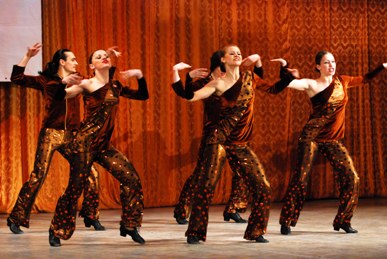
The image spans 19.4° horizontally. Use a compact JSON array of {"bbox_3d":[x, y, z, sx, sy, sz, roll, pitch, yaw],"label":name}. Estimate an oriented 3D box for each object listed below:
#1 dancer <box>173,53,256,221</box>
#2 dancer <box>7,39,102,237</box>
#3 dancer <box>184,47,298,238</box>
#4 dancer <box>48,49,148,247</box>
[{"bbox_3d":[0.186,0.074,10.500,0.820,1.610,0.560,-2,3,-38],"label":"dancer"},{"bbox_3d":[-1.198,0.070,9.950,0.860,1.670,0.600,-2,3,-42],"label":"dancer"},{"bbox_3d":[0.360,0.123,9.250,0.950,1.630,0.580,-1,3,-28],"label":"dancer"},{"bbox_3d":[-0.769,0.146,9.150,0.820,1.600,0.600,-2,3,-32],"label":"dancer"}]

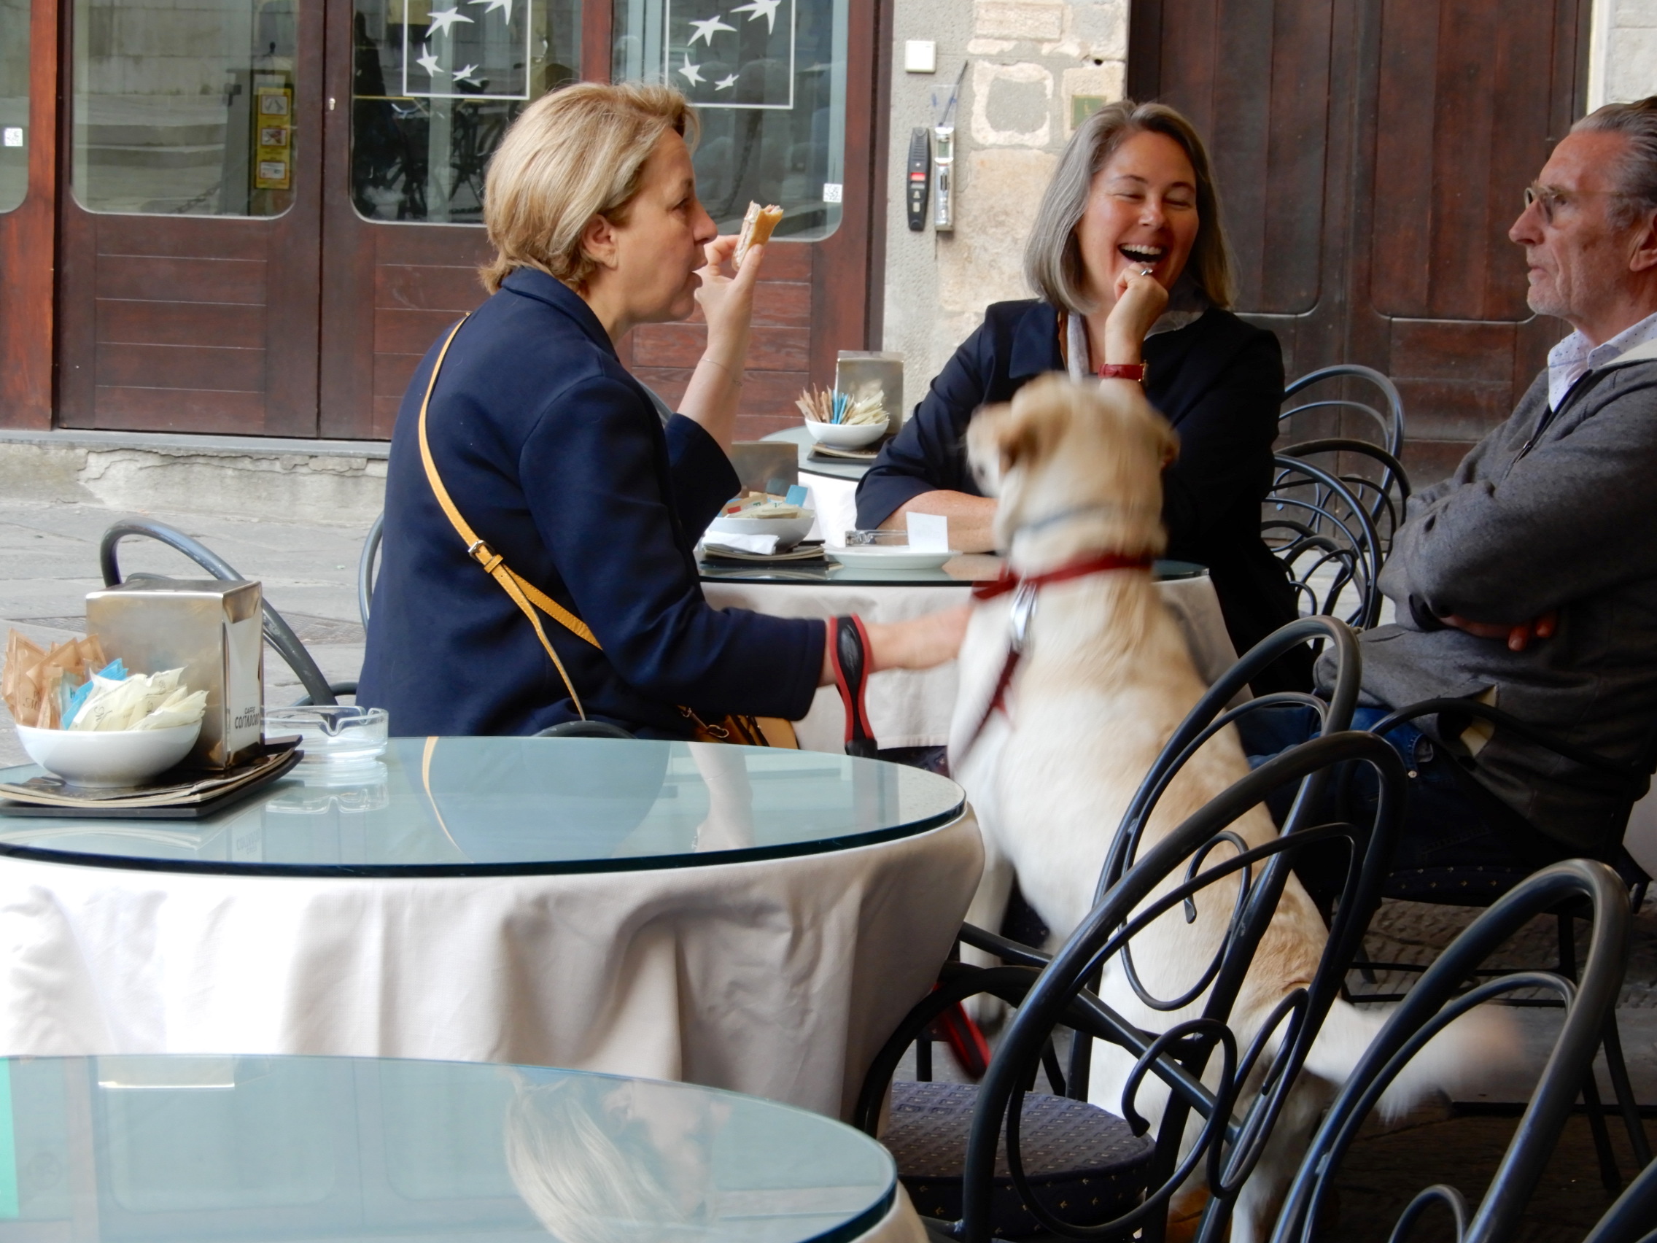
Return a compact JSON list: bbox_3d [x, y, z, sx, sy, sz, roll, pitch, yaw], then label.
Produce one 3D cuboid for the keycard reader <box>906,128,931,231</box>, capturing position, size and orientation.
[{"bbox_3d":[0.238,-1.175,12.100,0.062,0.272,0.050,2,7,5],"label":"keycard reader"}]

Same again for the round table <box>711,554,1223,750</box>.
[{"bbox_3d":[0.093,0.307,5.490,0.750,0.750,0.750,1,6,0],"label":"round table"}]

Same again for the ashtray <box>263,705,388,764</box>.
[{"bbox_3d":[-0.354,0.081,3.160,0.096,0.033,0.096,0,5,0],"label":"ashtray"}]

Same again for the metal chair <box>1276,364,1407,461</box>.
[{"bbox_3d":[0.550,0.041,7.000,0.570,0.850,0.520,-2,8,-27],"label":"metal chair"}]

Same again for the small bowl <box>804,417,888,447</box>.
[{"bbox_3d":[0.027,-0.266,6.475,0.120,0.040,0.120,2,7,0],"label":"small bowl"}]

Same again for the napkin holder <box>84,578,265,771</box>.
[{"bbox_3d":[-0.434,0.035,3.034,0.092,0.115,0.115,1,5,5],"label":"napkin holder"}]

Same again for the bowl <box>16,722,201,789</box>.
[{"bbox_3d":[-0.460,0.084,2.910,0.120,0.041,0.120,0,5,0],"label":"bowl"}]

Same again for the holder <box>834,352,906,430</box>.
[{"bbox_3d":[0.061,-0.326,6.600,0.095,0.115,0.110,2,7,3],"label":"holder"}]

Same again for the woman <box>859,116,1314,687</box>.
[{"bbox_3d":[0.330,0.019,5.500,0.530,1.270,0.760,5,8,27],"label":"woman"}]

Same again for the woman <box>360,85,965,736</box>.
[{"bbox_3d":[-0.130,0.074,4.870,0.780,1.280,0.600,-2,8,-28],"label":"woman"}]

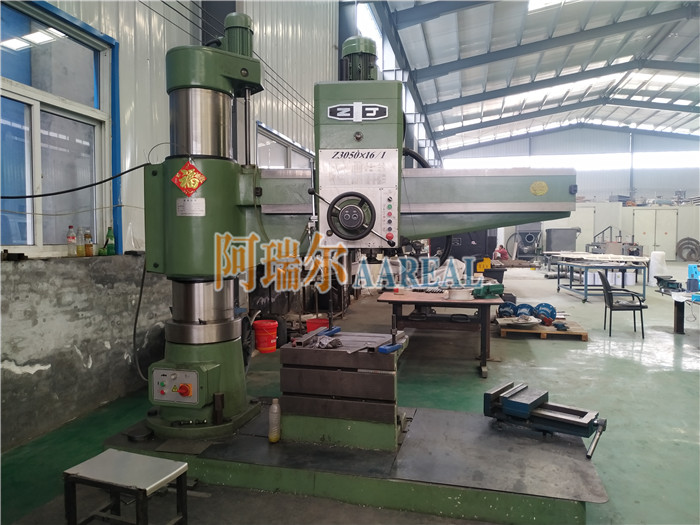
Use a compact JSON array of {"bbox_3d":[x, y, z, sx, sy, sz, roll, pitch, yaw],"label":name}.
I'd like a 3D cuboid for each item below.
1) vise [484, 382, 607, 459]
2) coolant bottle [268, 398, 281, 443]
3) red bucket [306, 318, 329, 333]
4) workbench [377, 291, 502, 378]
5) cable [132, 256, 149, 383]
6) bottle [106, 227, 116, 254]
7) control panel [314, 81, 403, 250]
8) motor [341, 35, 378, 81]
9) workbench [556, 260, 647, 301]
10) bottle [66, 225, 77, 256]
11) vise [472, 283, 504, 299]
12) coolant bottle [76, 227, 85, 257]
[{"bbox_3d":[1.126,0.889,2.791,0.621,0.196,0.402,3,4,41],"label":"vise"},{"bbox_3d":[-0.419,0.875,2.710,0.070,0.230,0.070,0,3,0],"label":"coolant bottle"},{"bbox_3d":[-0.364,0.837,5.662,0.275,0.300,0.275,0,3,0],"label":"red bucket"},{"bbox_3d":[0.893,0.683,4.868,1.140,0.700,0.760,1,3,10],"label":"workbench"},{"bbox_3d":[-1.338,0.358,3.100,0.110,0.800,0.200,-1,3,-23],"label":"cable"},{"bbox_3d":[-1.899,-0.168,3.867,0.064,0.217,0.064,0,3,0],"label":"bottle"},{"bbox_3d":[0.053,-0.514,2.702,0.462,0.885,0.320,0,2,3],"label":"control panel"},{"bbox_3d":[0.062,-1.139,2.870,0.210,0.315,0.210,0,3,0],"label":"motor"},{"bbox_3d":[5.294,0.403,10.351,1.260,0.710,1.500,0,3,0],"label":"workbench"},{"bbox_3d":[-1.997,-0.153,3.483,0.066,0.222,0.066,0,3,0],"label":"bottle"},{"bbox_3d":[1.345,0.269,4.715,0.290,0.150,0.150,0,2,-8],"label":"vise"},{"bbox_3d":[-1.976,-0.149,3.565,0.062,0.212,0.062,0,3,0],"label":"coolant bottle"}]

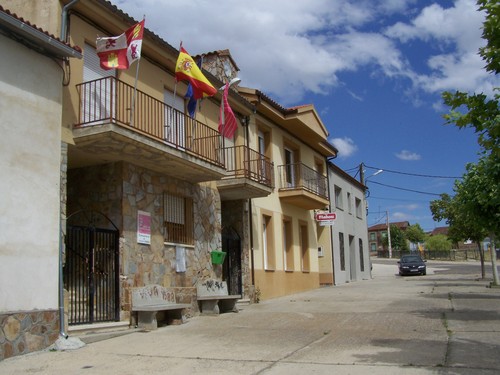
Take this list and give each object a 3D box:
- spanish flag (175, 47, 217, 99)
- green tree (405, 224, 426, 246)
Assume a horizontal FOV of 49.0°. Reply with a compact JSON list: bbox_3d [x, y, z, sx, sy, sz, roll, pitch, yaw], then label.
[{"bbox_3d":[-1.318,-2.807,13.400,1.000,1.200,0.400,-1,-11,-9],"label":"spanish flag"},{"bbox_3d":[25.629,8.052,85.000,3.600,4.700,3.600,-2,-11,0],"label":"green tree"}]

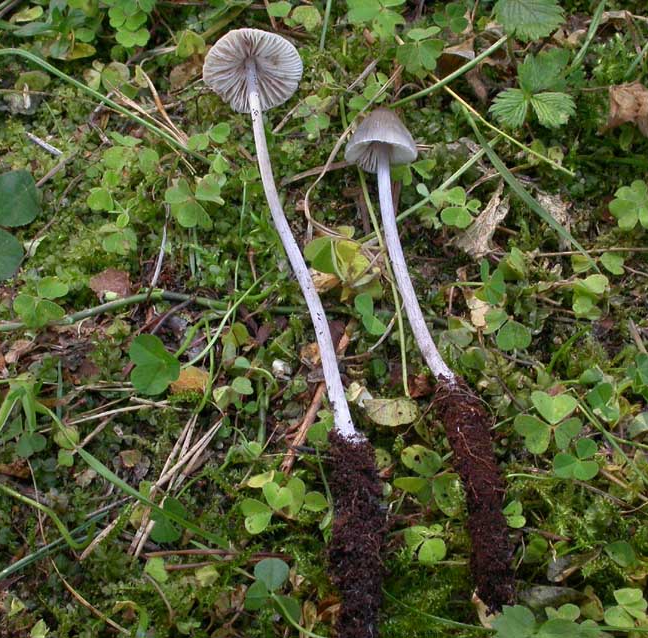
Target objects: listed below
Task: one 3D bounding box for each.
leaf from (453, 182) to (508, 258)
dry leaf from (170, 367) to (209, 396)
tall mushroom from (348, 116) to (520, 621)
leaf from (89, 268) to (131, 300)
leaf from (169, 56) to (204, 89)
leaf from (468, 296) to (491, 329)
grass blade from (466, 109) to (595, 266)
[{"bbox_3d":[0.050,-0.032,0.432,0.009,0.012,0.029,24,66,12],"label":"leaf"},{"bbox_3d":[-0.040,0.019,0.408,0.011,0.006,0.010,3,63,2],"label":"dry leaf"},{"bbox_3d":[0.034,0.005,0.406,0.022,0.021,0.166,-12,64,-6],"label":"tall mushroom"},{"bbox_3d":[-0.065,-0.011,0.424,0.012,0.005,0.012,-27,66,-13],"label":"leaf"},{"bbox_3d":[-0.045,-0.083,0.460,0.018,0.006,0.008,-33,68,-15],"label":"leaf"},{"bbox_3d":[0.048,-0.002,0.419,0.006,0.005,0.011,-11,64,-5],"label":"leaf"},{"bbox_3d":[0.063,-0.040,0.429,0.006,0.008,0.068,-30,67,-14],"label":"grass blade"}]

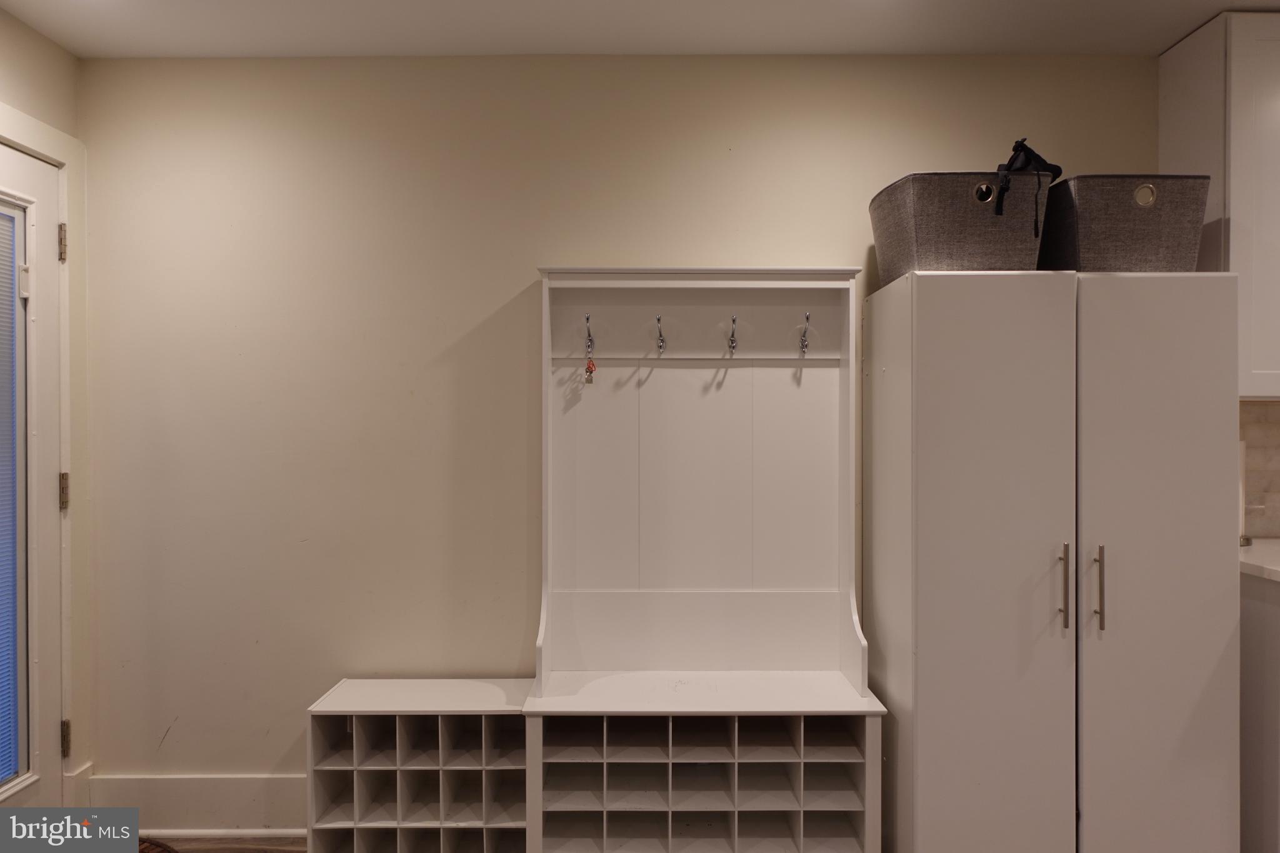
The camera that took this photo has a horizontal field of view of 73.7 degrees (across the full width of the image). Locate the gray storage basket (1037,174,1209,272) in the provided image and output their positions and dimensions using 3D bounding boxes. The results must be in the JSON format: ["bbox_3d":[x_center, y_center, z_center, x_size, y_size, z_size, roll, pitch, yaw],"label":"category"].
[{"bbox_3d":[1.350,-0.536,2.475,0.365,0.274,0.380,0,0,0],"label":"gray storage basket"}]

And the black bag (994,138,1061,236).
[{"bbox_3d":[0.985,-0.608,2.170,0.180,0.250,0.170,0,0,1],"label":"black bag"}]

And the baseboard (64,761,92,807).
[{"bbox_3d":[-1.724,1.165,2.617,0.045,0.235,0.110,0,0,0],"label":"baseboard"}]

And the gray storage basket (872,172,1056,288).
[{"bbox_3d":[0.902,-0.537,2.450,0.374,0.274,0.385,0,0,0],"label":"gray storage basket"}]

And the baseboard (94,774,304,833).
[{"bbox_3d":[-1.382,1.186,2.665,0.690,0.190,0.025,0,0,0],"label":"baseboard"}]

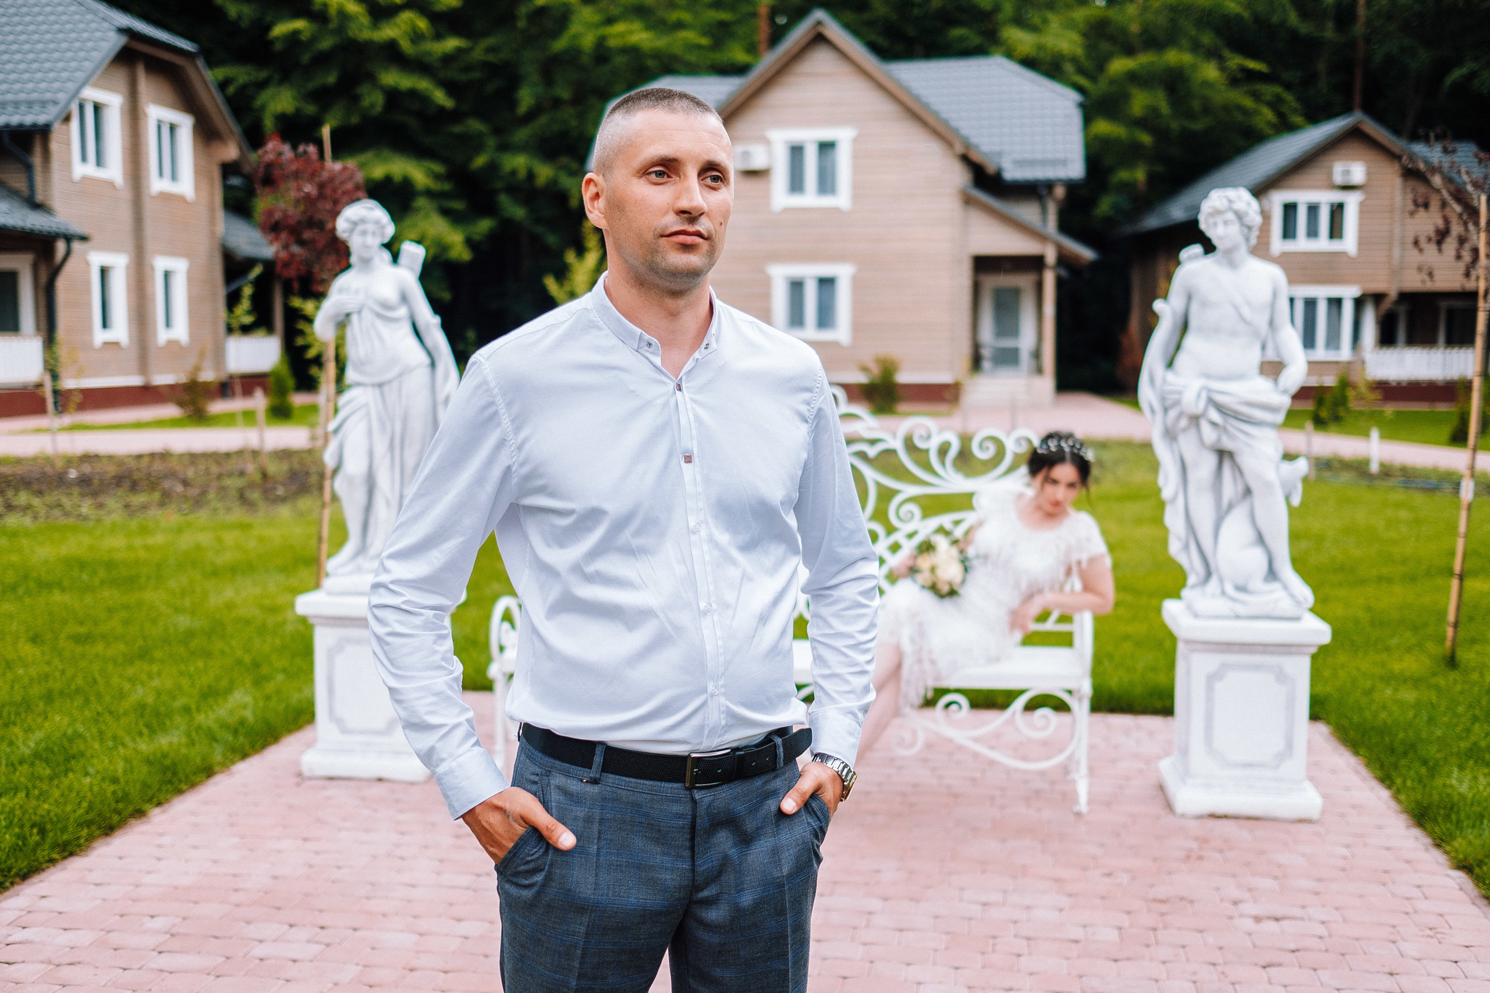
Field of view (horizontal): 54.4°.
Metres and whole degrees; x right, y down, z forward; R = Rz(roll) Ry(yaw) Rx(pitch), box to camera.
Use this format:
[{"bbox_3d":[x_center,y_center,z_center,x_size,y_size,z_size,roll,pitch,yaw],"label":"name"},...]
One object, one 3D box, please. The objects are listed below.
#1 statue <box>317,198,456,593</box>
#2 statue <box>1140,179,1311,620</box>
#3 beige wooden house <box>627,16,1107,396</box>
[{"bbox_3d":[-1.262,-0.357,5.131,0.480,1.370,0.390,1,6,6],"label":"statue"},{"bbox_3d":[1.565,-0.312,4.723,0.560,1.370,0.410,1,6,13],"label":"statue"},{"bbox_3d":[2.303,-6.447,34.803,11.660,8.180,9.720,1,6,12],"label":"beige wooden house"}]

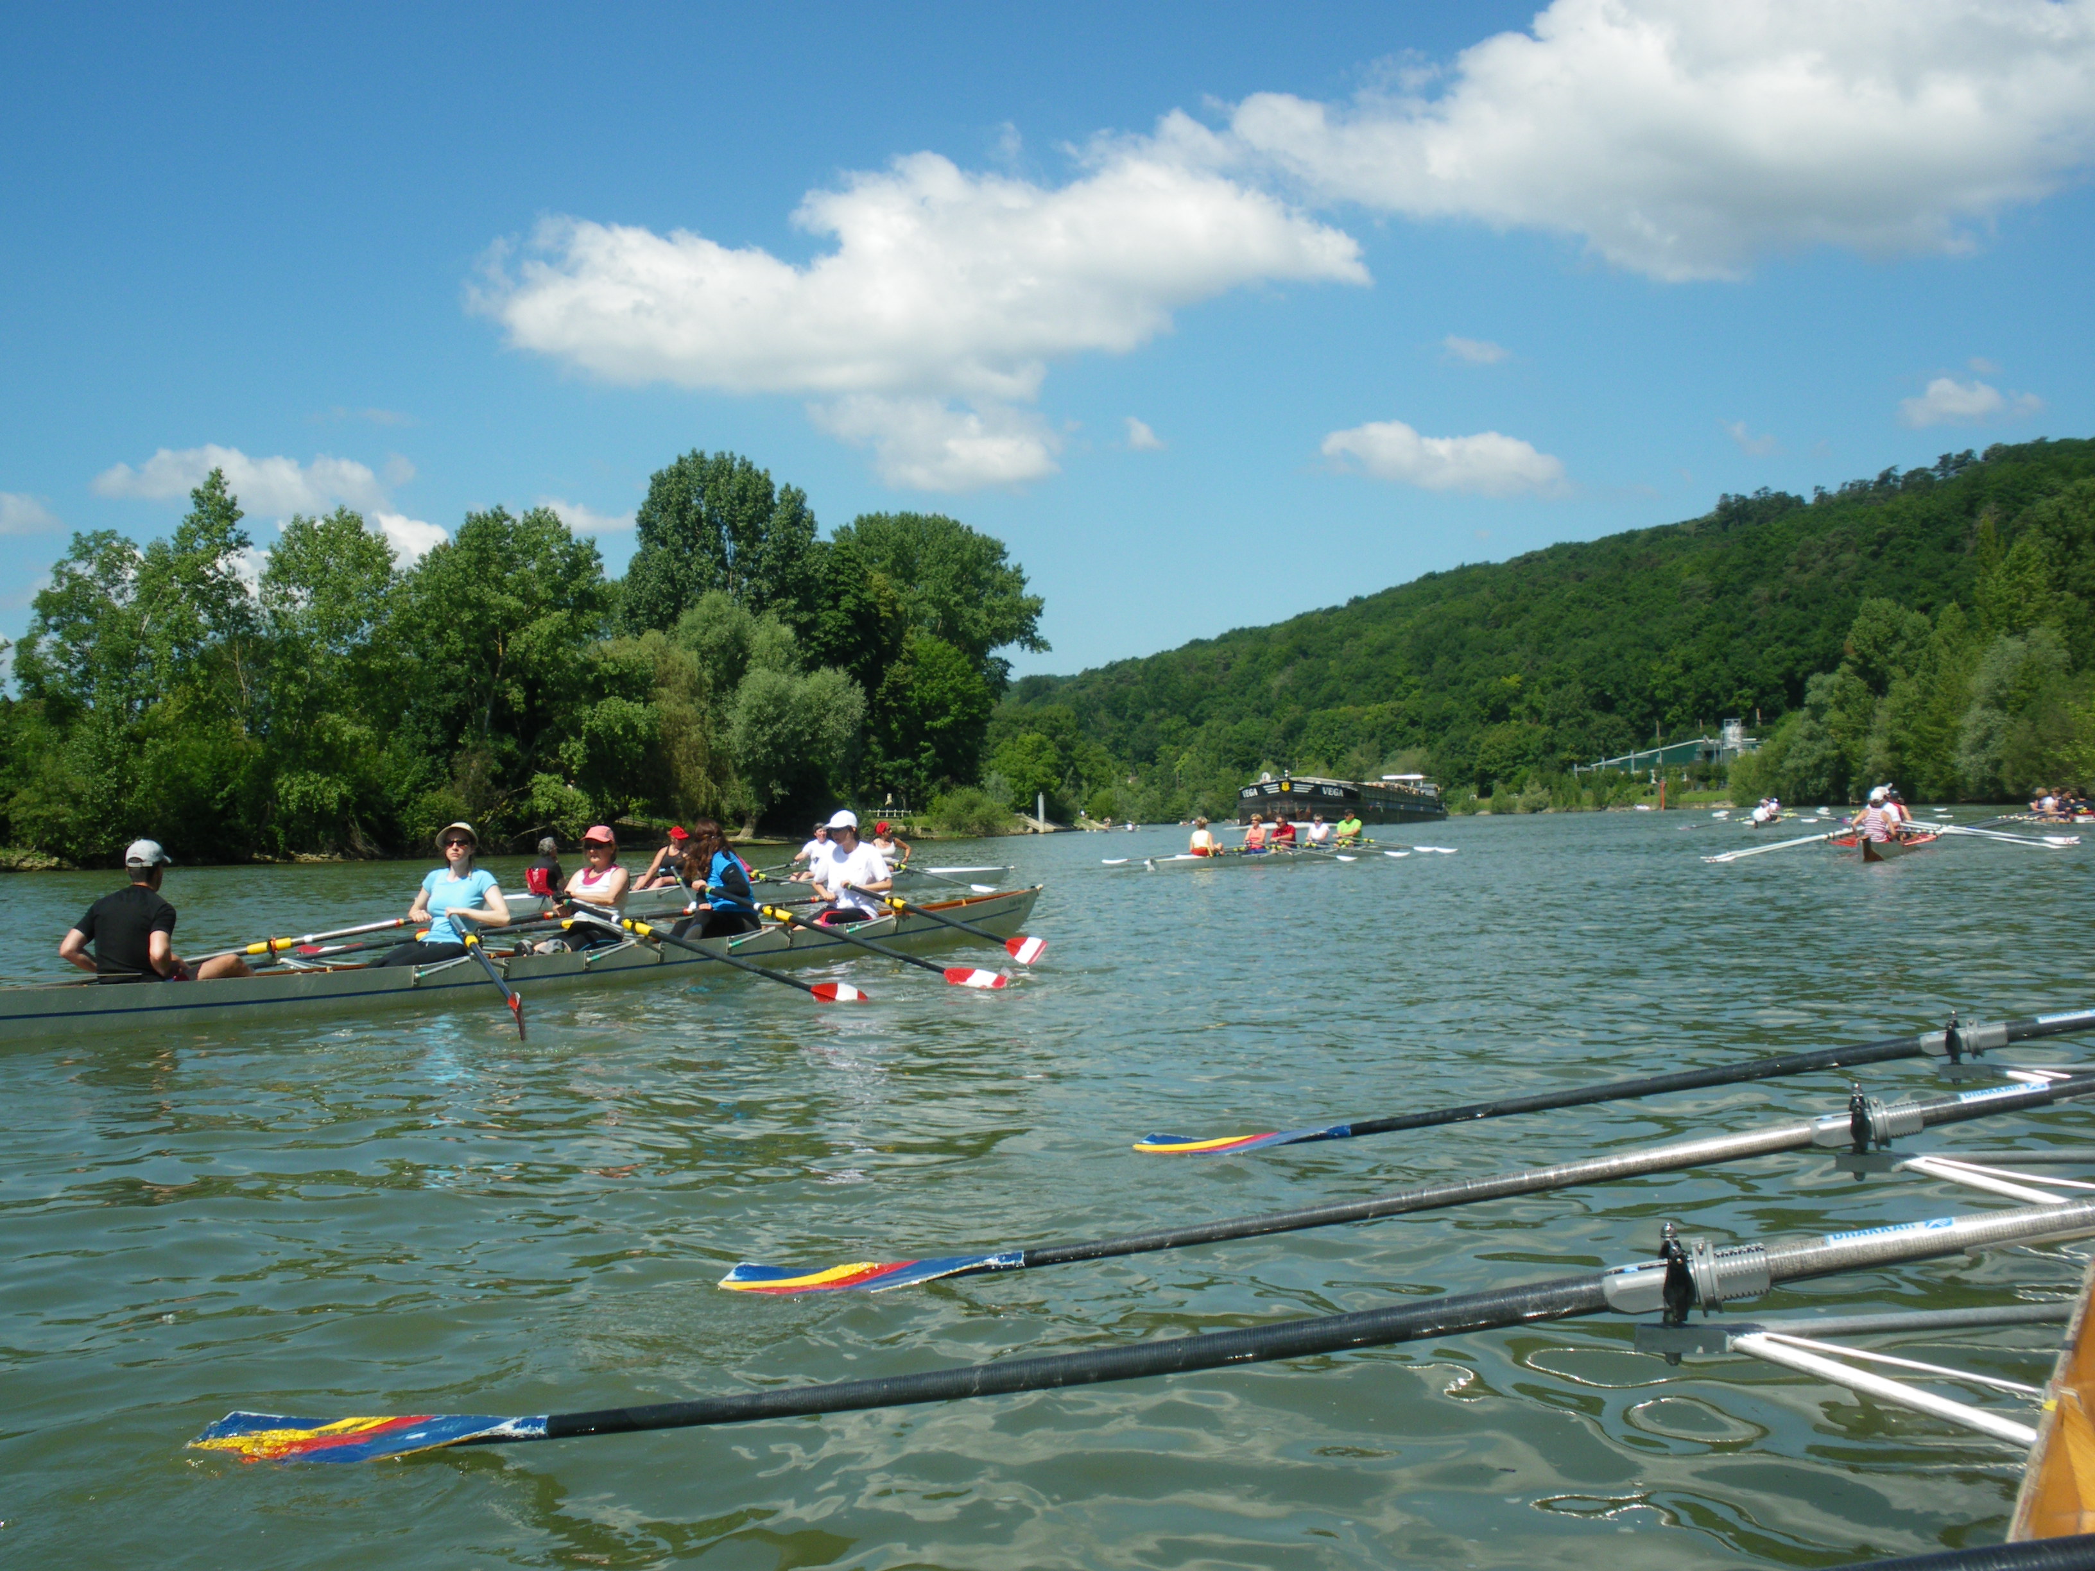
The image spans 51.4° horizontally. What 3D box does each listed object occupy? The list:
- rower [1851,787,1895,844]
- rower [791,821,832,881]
[{"bbox_3d":[12.364,0.462,32.400,0.600,0.900,1.000,-2,-1,27],"label":"rower"},{"bbox_3d":[-3.434,0.984,31.200,0.600,0.900,1.000,-3,-1,40],"label":"rower"}]

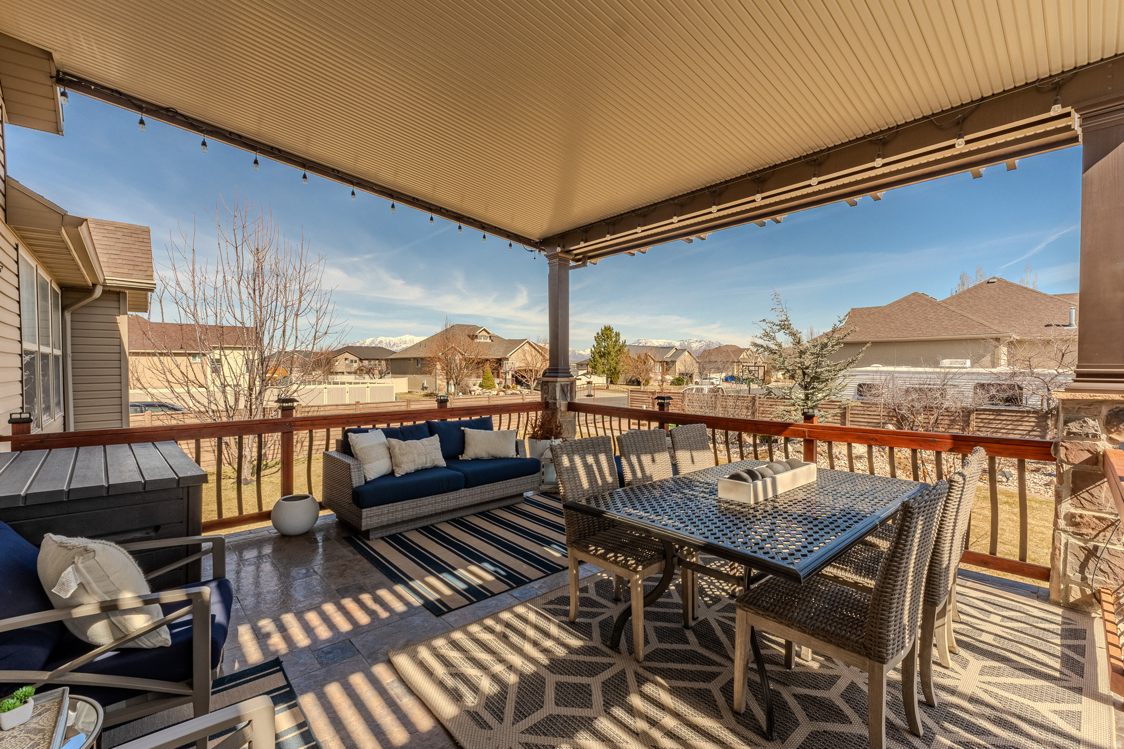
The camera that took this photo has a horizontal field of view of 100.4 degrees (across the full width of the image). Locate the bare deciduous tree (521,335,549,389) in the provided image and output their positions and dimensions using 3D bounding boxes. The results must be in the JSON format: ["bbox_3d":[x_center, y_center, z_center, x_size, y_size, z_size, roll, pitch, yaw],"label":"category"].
[{"bbox_3d":[-2.956,-0.644,48.500,3.700,5.250,3.700,0,1,-3],"label":"bare deciduous tree"}]

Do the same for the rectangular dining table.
[{"bbox_3d":[1.112,1.015,2.600,1.880,0.730,1.140,-1,1,-42],"label":"rectangular dining table"}]

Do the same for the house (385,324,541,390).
[{"bbox_3d":[-10.800,-2.005,55.000,16.000,7.600,13.000,-1,1,-42],"label":"house"}]

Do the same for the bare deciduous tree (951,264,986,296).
[{"bbox_3d":[39.026,-4.245,45.000,3.600,12.500,3.600,1,1,41],"label":"bare deciduous tree"}]

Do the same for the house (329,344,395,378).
[{"bbox_3d":[-39.419,-1.809,92.000,14.500,7.400,11.500,-1,1,-42],"label":"house"}]

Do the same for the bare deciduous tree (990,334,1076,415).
[{"bbox_3d":[13.045,0.544,12.800,2.300,3.400,2.300,-1,2,-44],"label":"bare deciduous tree"}]

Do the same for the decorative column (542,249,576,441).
[{"bbox_3d":[-0.036,-0.162,6.400,0.420,2.950,0.420,-1,1,-42],"label":"decorative column"}]

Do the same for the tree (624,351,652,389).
[{"bbox_3d":[9.024,-0.379,55.000,3.700,4.450,3.700,0,1,9],"label":"tree"}]

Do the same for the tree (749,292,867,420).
[{"bbox_3d":[8.153,-0.078,15.500,3.700,5.250,3.700,1,1,28],"label":"tree"}]

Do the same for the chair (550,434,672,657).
[{"bbox_3d":[0.331,0.893,2.622,0.490,0.975,0.645,-1,2,-44],"label":"chair"}]

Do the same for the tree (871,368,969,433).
[{"bbox_3d":[11.462,0.954,15.000,2.600,2.400,2.600,1,1,37],"label":"tree"}]

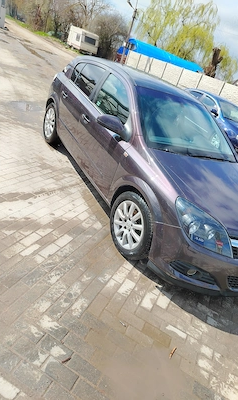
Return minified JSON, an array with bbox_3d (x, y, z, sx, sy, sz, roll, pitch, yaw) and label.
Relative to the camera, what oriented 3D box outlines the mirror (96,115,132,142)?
[{"bbox_3d":[-0.042,-0.703,2.609,0.235,0.180,0.260,1,33,-33],"label":"mirror"}]

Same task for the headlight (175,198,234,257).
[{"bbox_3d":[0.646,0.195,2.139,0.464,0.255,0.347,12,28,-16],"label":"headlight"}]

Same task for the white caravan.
[{"bbox_3d":[-4.274,-18.834,33.081,2.100,2.280,3.900,0,33,-34],"label":"white caravan"}]

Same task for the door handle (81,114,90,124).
[{"bbox_3d":[-0.384,-0.930,3.208,0.055,0.060,0.220,1,33,-33],"label":"door handle"}]

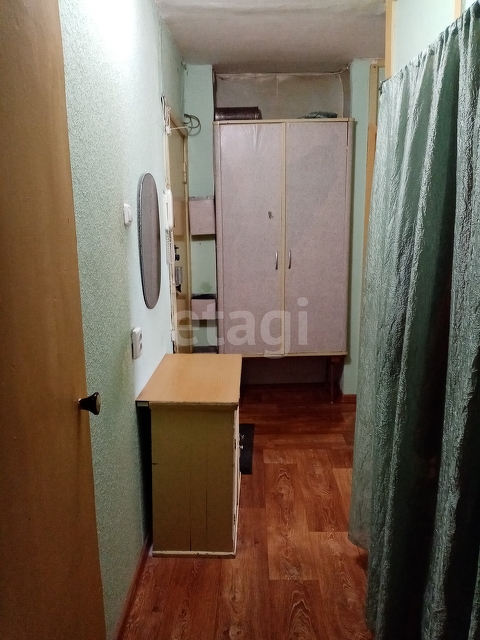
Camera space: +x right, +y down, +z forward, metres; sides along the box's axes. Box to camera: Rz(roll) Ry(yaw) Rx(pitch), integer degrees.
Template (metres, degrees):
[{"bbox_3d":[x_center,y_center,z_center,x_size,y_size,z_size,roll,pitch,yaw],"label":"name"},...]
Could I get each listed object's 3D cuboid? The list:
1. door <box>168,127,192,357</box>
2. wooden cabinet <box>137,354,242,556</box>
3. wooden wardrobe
[{"bbox_3d":[-0.405,-0.234,3.291,0.075,2.008,0.821,0,11,1],"label":"door"},{"bbox_3d":[-0.198,0.607,2.357,0.428,0.698,0.759,0,11,1],"label":"wooden cabinet"},{"bbox_3d":[0.323,-0.606,3.758,0.977,1.744,0.420,0,11,1],"label":"wooden wardrobe"}]

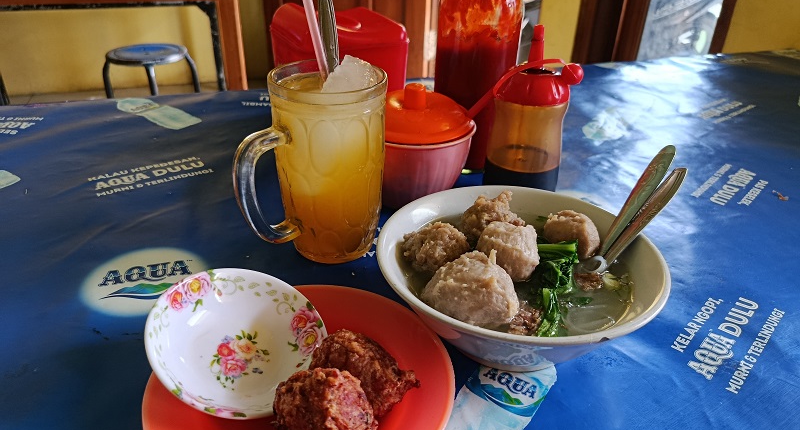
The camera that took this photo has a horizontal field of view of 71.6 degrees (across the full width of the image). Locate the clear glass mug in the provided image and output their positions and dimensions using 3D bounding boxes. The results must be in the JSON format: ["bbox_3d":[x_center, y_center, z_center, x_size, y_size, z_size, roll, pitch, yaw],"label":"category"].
[{"bbox_3d":[-0.063,-0.032,0.389,0.119,0.129,0.083,-15,33,-29],"label":"clear glass mug"}]

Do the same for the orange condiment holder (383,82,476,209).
[{"bbox_3d":[0.010,-0.061,0.478,0.108,0.100,0.108,2,29,0],"label":"orange condiment holder"}]

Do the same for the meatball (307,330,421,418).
[{"bbox_3d":[-0.018,0.077,0.271,0.049,0.040,0.042,2,29,0],"label":"meatball"}]

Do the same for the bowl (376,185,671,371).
[{"bbox_3d":[0.067,0.044,0.333,0.162,0.059,0.162,2,29,-1],"label":"bowl"}]

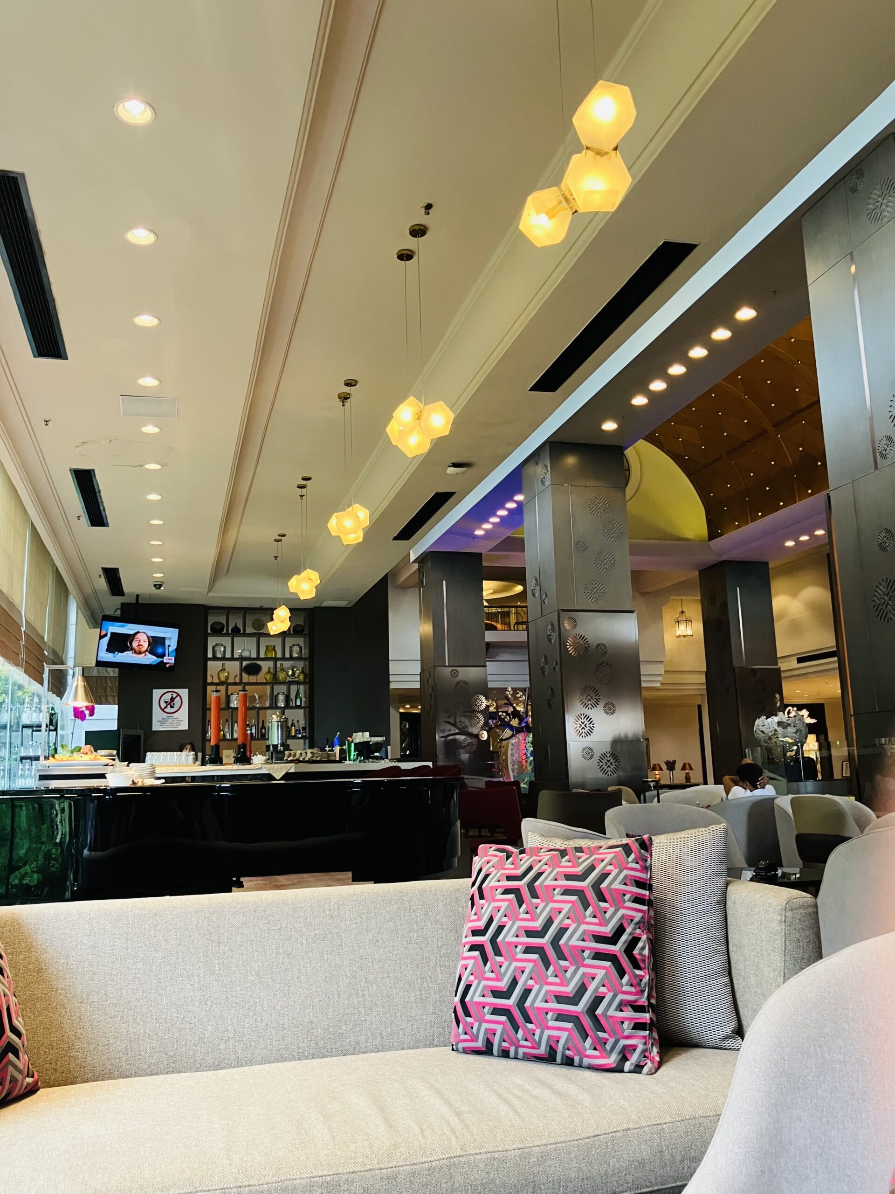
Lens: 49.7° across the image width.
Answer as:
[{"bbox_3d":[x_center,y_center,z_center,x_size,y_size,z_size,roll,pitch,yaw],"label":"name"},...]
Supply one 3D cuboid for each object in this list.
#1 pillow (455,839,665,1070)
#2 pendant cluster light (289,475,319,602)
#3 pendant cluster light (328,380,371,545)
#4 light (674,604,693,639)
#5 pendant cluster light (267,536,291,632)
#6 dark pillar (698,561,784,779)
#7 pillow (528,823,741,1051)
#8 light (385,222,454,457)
[{"bbox_3d":[0.234,0.768,2.123,0.465,0.465,0.150,-12,-33,33],"label":"pillow"},{"bbox_3d":[-1.650,-0.671,11.131,0.390,1.395,0.450,1,-11,-16],"label":"pendant cluster light"},{"bbox_3d":[-0.870,-1.173,8.484,0.390,1.426,0.450,1,-11,-16],"label":"pendant cluster light"},{"bbox_3d":[4.179,0.453,17.037,0.330,0.600,0.330,1,-11,-16],"label":"light"},{"bbox_3d":[-2.376,-0.175,13.678,0.380,1.391,0.450,1,-11,-16],"label":"pendant cluster light"},{"bbox_3d":[4.317,1.494,13.943,0.790,3.946,0.760,1,-11,-16],"label":"dark pillar"},{"bbox_3d":[0.412,0.774,2.225,0.480,0.480,0.150,-8,-29,21],"label":"pillow"},{"bbox_3d":[-0.199,-1.613,6.139,0.430,1.460,0.450,1,-11,-16],"label":"light"}]

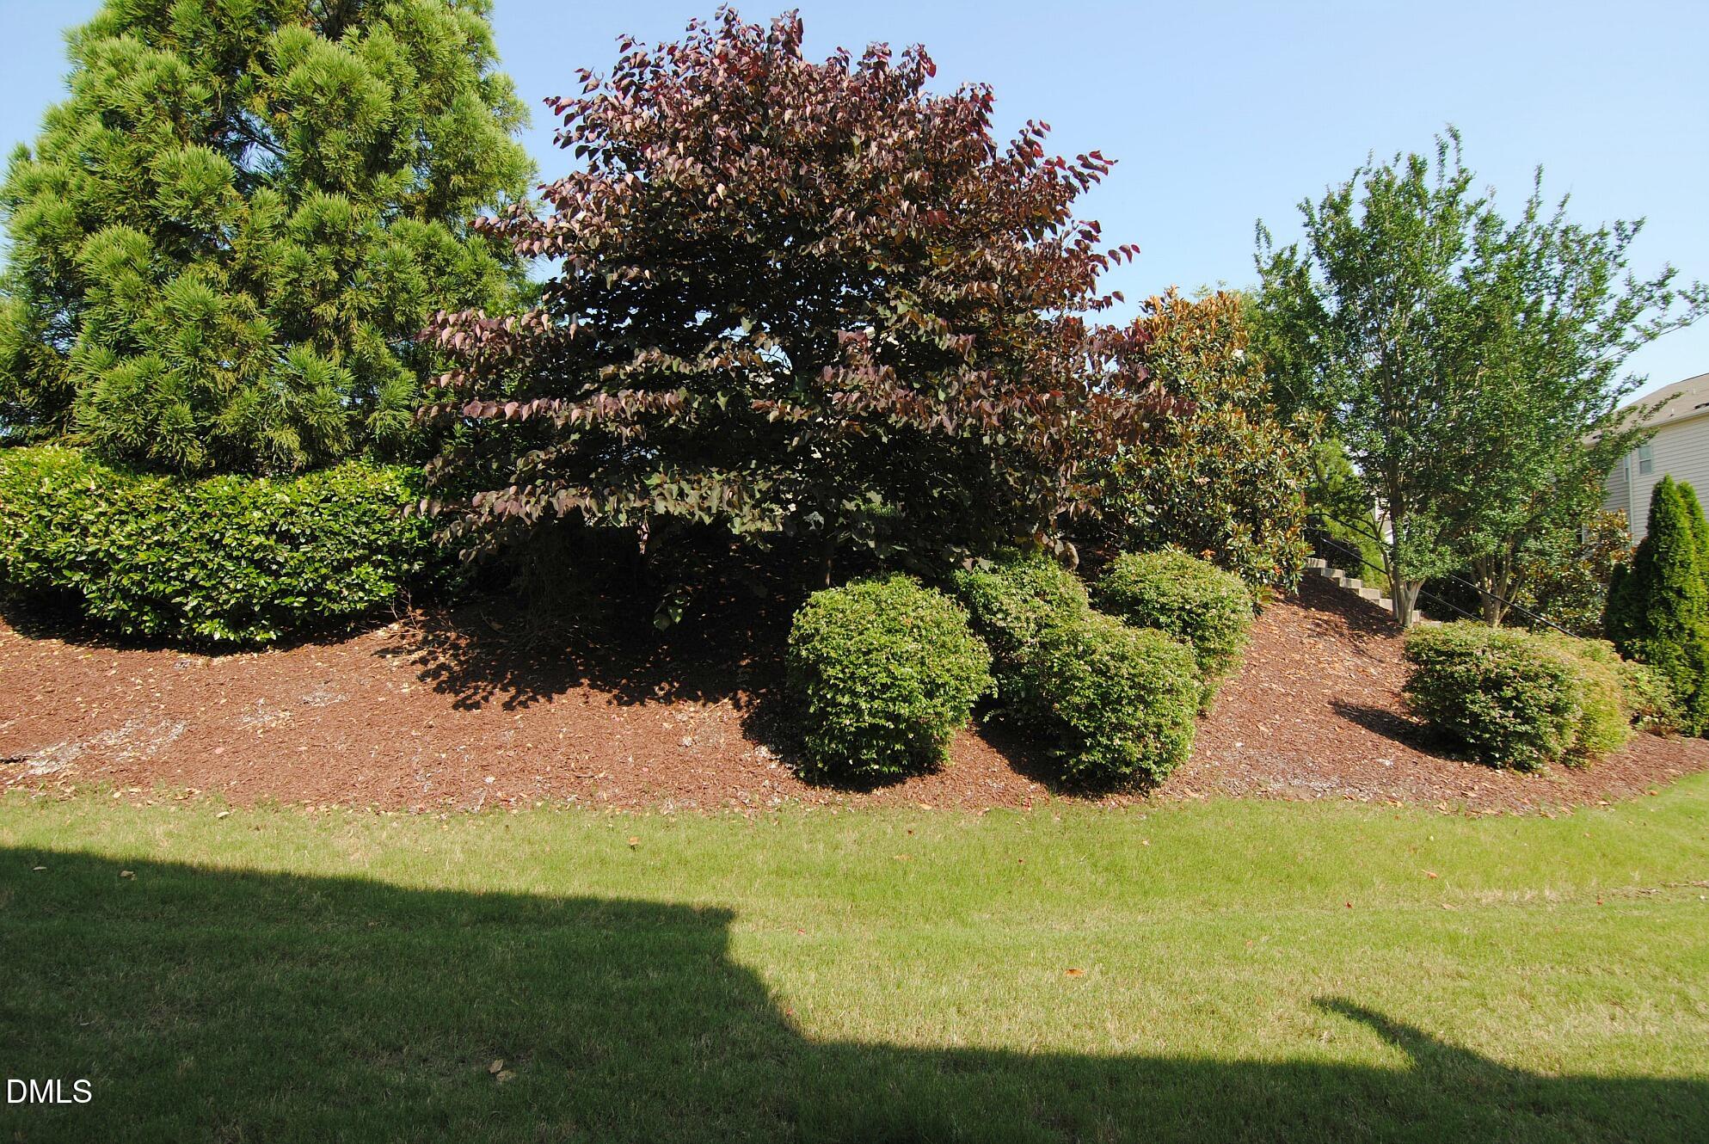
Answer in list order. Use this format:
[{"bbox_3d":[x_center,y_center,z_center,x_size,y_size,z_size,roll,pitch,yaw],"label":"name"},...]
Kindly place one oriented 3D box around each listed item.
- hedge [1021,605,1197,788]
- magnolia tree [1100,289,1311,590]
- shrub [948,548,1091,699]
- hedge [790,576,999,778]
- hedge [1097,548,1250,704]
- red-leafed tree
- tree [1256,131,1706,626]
[{"bbox_3d":[1.930,0.950,5.800,1.320,1.320,1.300,0,-2,0],"label":"hedge"},{"bbox_3d":[4.200,-1.550,9.200,2.500,3.700,2.500,0,-2,0],"label":"magnolia tree"},{"bbox_3d":[1.550,0.500,7.000,1.350,1.380,1.350,0,-2,0],"label":"shrub"},{"bbox_3d":[0.270,0.800,5.800,1.530,1.500,1.500,0,-2,0],"label":"hedge"},{"bbox_3d":[2.950,0.500,7.000,1.400,1.400,1.400,0,-2,0],"label":"hedge"},{"bbox_3d":[-0.500,-2.450,7.000,6.300,5.400,5.300,0,-2,0],"label":"red-leafed tree"},{"bbox_3d":[8.600,-2.800,10.900,5.600,7.000,5.200,0,-2,0],"label":"tree"}]

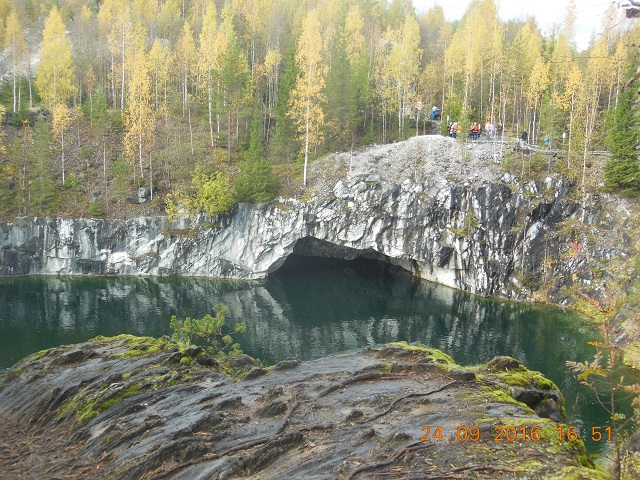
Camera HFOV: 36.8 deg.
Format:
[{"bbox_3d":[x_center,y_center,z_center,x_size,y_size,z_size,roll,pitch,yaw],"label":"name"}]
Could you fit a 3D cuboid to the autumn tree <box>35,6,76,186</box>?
[{"bbox_3d":[-25.470,-13.820,92.570,4.040,17.140,3.920,-2,9,-15],"label":"autumn tree"}]

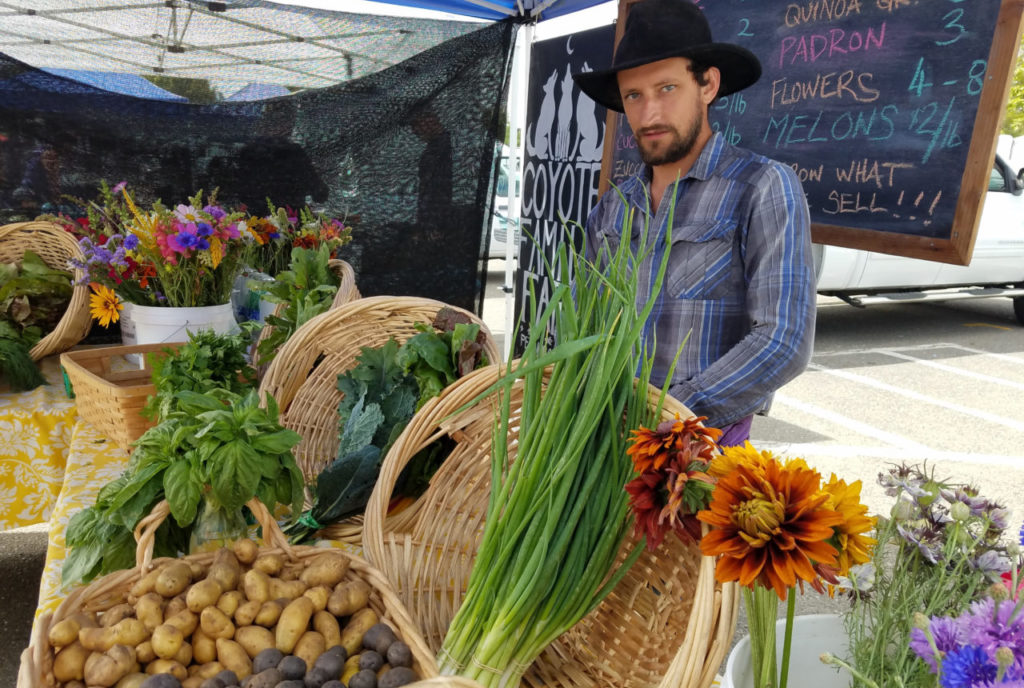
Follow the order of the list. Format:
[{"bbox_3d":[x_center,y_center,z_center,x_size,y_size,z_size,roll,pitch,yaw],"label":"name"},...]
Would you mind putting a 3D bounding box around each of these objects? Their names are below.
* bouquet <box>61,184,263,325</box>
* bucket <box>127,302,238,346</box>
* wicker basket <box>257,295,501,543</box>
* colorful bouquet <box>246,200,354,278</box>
[{"bbox_3d":[-1.060,-0.235,2.340,0.550,0.430,0.450,-3,13,-24],"label":"bouquet"},{"bbox_3d":[-0.972,-0.007,2.280,0.275,0.260,0.275,-3,13,-23],"label":"bucket"},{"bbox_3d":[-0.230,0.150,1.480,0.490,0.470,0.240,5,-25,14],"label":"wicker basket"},{"bbox_3d":[-0.800,-0.370,2.850,0.420,0.320,0.380,-1,12,-16],"label":"colorful bouquet"}]

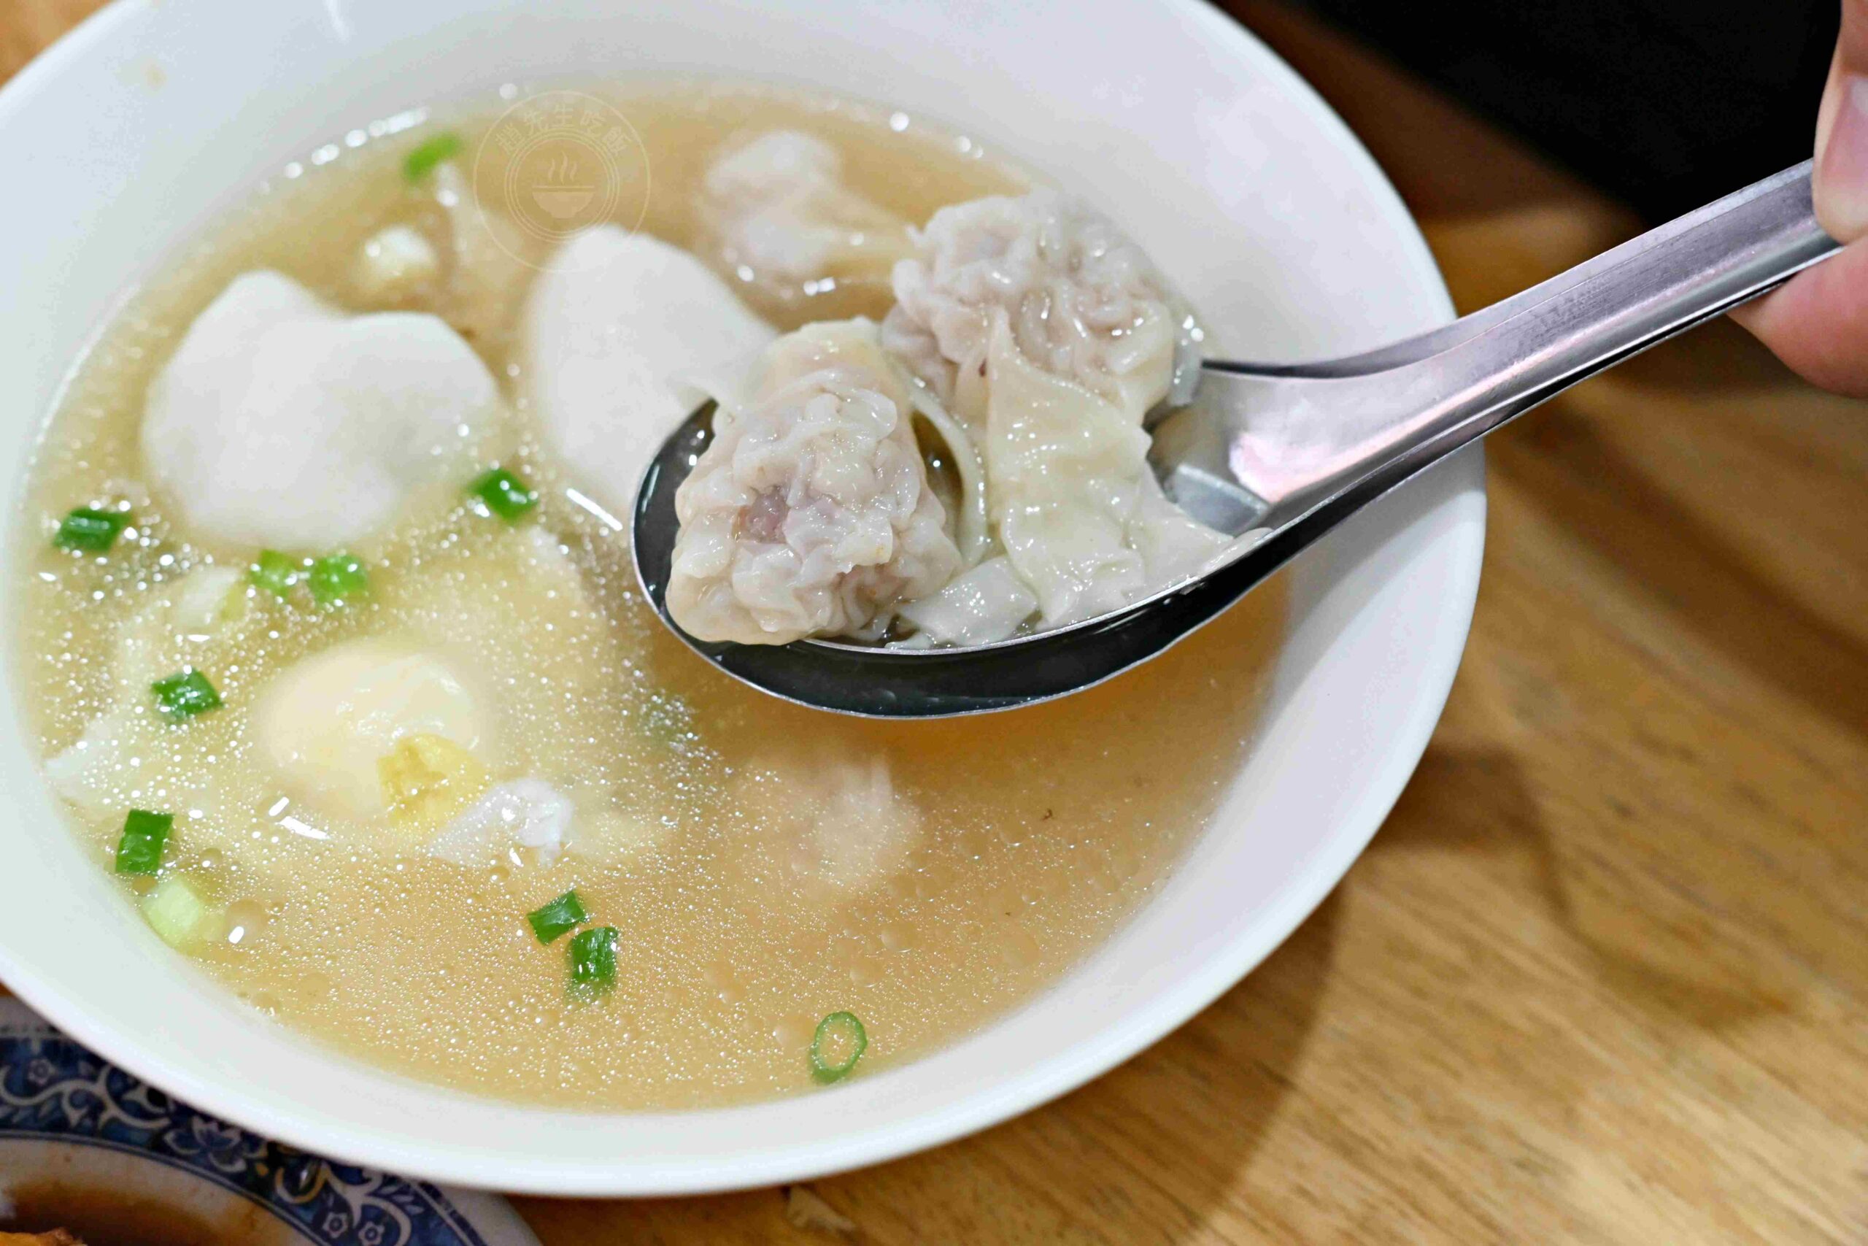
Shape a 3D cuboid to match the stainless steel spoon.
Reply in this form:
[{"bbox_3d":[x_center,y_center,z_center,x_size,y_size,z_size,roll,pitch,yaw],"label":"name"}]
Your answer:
[{"bbox_3d":[0.040,-0.022,0.372,0.146,0.044,0.047,-11,59,2],"label":"stainless steel spoon"}]

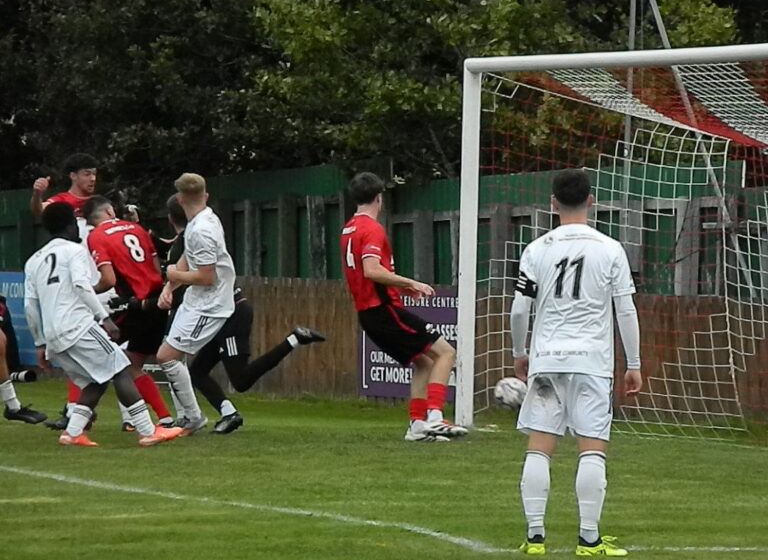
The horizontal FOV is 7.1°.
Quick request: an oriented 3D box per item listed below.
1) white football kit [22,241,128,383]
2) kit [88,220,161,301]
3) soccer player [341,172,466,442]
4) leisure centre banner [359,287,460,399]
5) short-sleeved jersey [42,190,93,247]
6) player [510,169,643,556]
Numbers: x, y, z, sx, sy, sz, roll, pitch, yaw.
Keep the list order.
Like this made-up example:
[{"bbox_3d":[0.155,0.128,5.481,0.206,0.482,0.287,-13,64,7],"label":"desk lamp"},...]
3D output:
[{"bbox_3d":[-1.903,0.202,38.300,0.520,0.920,0.450,1,0,38],"label":"white football kit"},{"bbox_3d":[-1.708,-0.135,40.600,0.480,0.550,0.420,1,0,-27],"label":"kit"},{"bbox_3d":[0.127,0.179,40.100,0.700,1.750,0.520,1,0,-23],"label":"soccer player"},{"bbox_3d":[0.245,0.502,49.500,0.030,0.900,2.350,1,0,-23],"label":"leisure centre banner"},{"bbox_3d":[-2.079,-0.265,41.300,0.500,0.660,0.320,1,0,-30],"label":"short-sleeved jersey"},{"bbox_3d":[0.896,0.382,28.700,0.600,1.790,0.400,1,0,3],"label":"player"}]

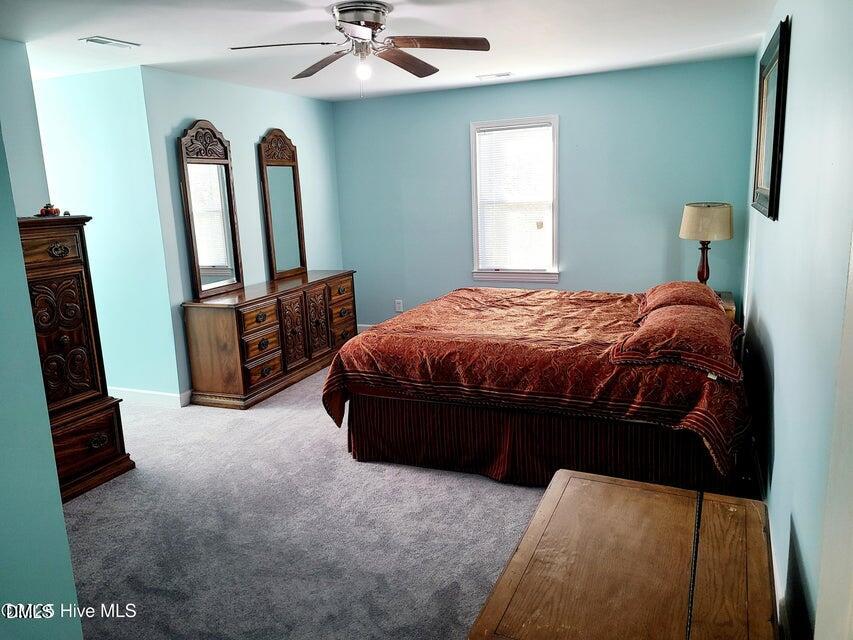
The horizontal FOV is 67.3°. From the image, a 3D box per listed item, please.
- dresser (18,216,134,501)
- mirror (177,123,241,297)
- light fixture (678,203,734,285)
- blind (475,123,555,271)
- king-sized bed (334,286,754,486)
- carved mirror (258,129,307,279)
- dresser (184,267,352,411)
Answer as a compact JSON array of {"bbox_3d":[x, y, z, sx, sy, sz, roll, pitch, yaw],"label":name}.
[{"bbox_3d":[-2.175,0.239,3.318,0.520,1.459,0.905,3,13,23],"label":"dresser"},{"bbox_3d":[-1.663,-0.852,4.950,0.065,1.324,0.520,3,13,23],"label":"mirror"},{"bbox_3d":[2.138,-0.524,4.911,0.370,0.721,0.370,3,13,23],"label":"light fixture"},{"bbox_3d":[0.823,-1.134,6.078,0.725,1.355,0.050,3,13,23],"label":"blind"},{"bbox_3d":[0.816,0.261,4.119,2.150,0.840,2.020,3,13,23],"label":"king-sized bed"},{"bbox_3d":[-1.298,-1.043,5.784,0.065,1.324,0.520,3,13,23],"label":"carved mirror"},{"bbox_3d":[-1.239,0.084,5.525,0.505,0.778,1.780,3,13,23],"label":"dresser"}]

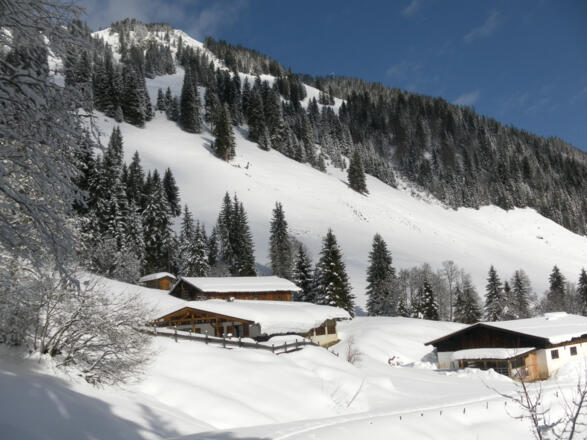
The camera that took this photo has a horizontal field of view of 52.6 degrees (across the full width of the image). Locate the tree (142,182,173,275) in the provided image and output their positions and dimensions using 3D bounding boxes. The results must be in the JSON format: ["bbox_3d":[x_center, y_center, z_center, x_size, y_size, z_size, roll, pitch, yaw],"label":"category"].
[{"bbox_3d":[-23.170,1.360,101.070,4.900,16.470,4.900,-2,-7,0],"label":"tree"}]

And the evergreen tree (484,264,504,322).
[{"bbox_3d":[44.712,16.239,132.000,4.450,12.680,4.450,0,-6,0],"label":"evergreen tree"}]

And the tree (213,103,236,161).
[{"bbox_3d":[-23.410,-30.090,201.320,7.850,20.260,7.850,-2,-7,0],"label":"tree"}]

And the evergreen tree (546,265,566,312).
[{"bbox_3d":[64.265,17.105,145.000,4.890,12.460,4.890,0,-6,0],"label":"evergreen tree"}]

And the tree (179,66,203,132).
[{"bbox_3d":[-36.730,-43.060,211.590,8.240,24.410,8.240,-2,-7,0],"label":"tree"}]

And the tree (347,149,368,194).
[{"bbox_3d":[23.310,-17.710,216.110,7.730,17.100,7.730,-2,-7,0],"label":"tree"}]

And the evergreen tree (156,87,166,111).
[{"bbox_3d":[-68.959,-62.951,310.000,5.220,11.490,5.220,0,-6,0],"label":"evergreen tree"}]

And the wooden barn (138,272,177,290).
[{"bbox_3d":[-25.669,11.702,112.000,5.400,3.500,4.800,-4,-7,35],"label":"wooden barn"}]

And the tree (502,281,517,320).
[{"bbox_3d":[50.233,18.837,138.000,3.260,9.530,3.260,0,-6,0],"label":"tree"}]

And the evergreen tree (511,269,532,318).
[{"bbox_3d":[53.023,17.209,138.000,5.120,11.860,5.120,0,-6,0],"label":"evergreen tree"}]

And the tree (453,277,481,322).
[{"bbox_3d":[28.890,13.340,98.520,4.810,7.900,4.810,-2,-7,0],"label":"tree"}]

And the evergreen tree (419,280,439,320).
[{"bbox_3d":[22.850,13.700,100.450,3.270,6.880,3.270,-2,-7,0],"label":"evergreen tree"}]

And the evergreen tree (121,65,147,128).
[{"bbox_3d":[-57.030,-44.450,211.500,8.930,22.940,8.930,-2,-7,0],"label":"evergreen tree"}]

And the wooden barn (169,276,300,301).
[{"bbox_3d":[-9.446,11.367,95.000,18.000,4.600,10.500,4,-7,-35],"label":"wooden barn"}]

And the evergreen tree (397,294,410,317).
[{"bbox_3d":[22.245,17.290,120.000,2.830,4.450,2.830,0,-6,0],"label":"evergreen tree"}]

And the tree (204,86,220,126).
[{"bbox_3d":[-29.080,-40.250,213.040,5.540,15.980,5.540,-2,-7,0],"label":"tree"}]

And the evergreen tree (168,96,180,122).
[{"bbox_3d":[-43.240,-40.170,215.640,4.220,9.780,4.220,-2,-7,0],"label":"evergreen tree"}]

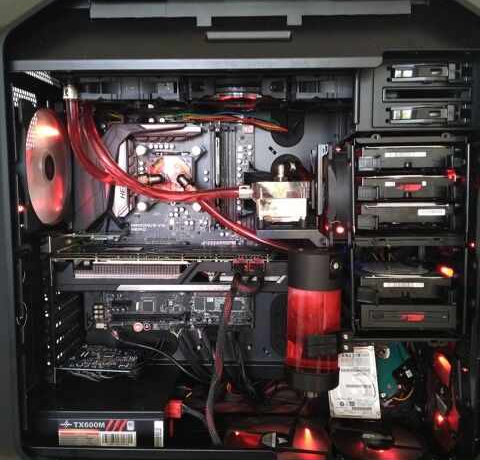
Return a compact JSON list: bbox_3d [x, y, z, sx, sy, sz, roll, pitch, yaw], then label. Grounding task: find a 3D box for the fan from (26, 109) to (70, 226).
[{"bbox_3d":[-0.233,-0.073,0.602,0.025,0.138,0.138,0,4,2],"label":"fan"}]

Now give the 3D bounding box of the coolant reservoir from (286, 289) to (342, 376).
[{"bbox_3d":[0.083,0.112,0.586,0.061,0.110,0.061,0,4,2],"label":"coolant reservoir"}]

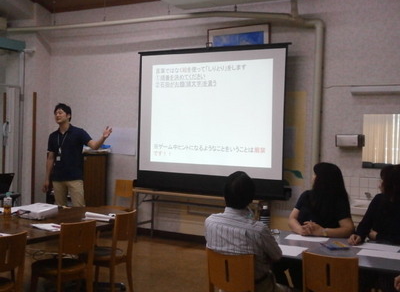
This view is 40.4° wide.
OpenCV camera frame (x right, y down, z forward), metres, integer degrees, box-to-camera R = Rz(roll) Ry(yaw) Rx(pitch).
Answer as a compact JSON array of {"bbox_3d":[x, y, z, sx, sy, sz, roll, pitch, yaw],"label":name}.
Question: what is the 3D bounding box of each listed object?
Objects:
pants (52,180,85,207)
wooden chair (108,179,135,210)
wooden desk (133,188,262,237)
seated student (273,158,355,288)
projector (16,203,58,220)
[{"bbox_3d":[-1.489,0.831,6.150,0.370,0.880,0.270,2,1,10],"label":"pants"},{"bbox_3d":[-1.080,0.860,7.100,0.420,0.800,0.460,2,2,37],"label":"wooden chair"},{"bbox_3d":[0.032,0.944,6.805,1.810,0.700,0.480,2,1,29],"label":"wooden desk"},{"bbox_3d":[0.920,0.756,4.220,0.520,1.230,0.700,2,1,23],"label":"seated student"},{"bbox_3d":[-1.370,0.555,4.650,0.250,0.070,0.230,2,8,29],"label":"projector"}]

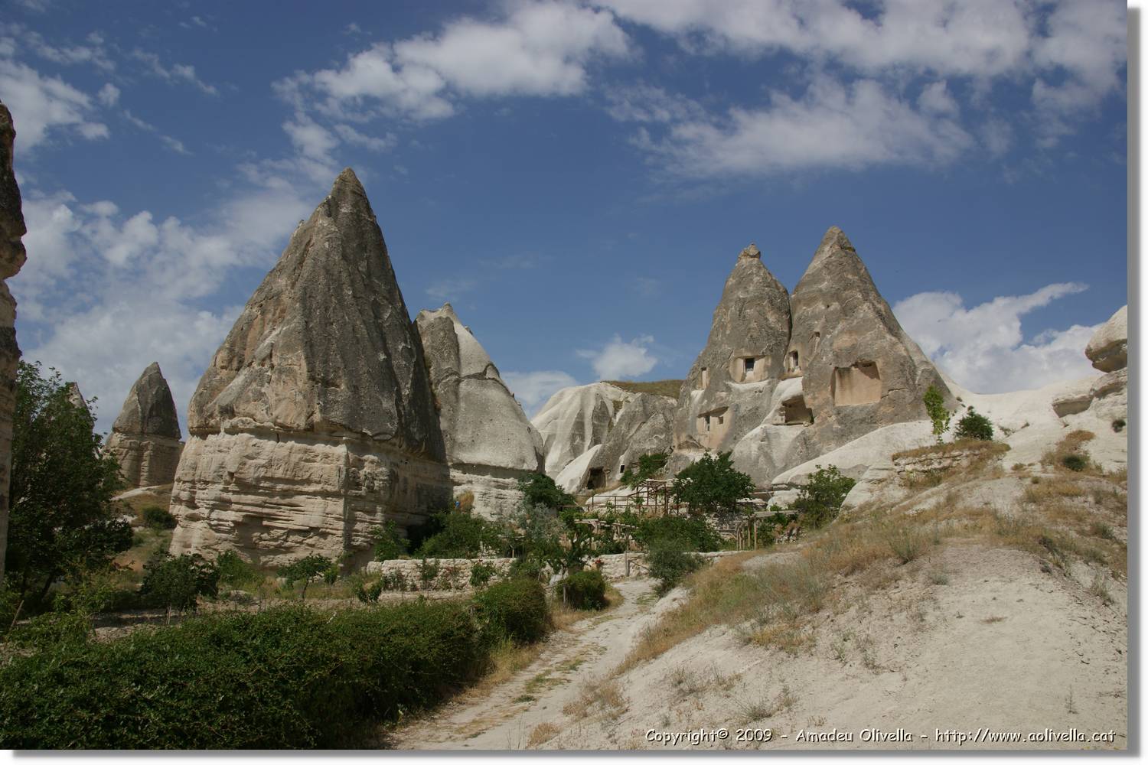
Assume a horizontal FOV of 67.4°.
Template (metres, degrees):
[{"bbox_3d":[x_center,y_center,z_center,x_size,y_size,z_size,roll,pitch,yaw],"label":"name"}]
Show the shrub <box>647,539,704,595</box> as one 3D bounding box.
[{"bbox_3d":[3.125,5.682,26.500,1.710,1.720,1.600,0,-11,0],"label":"shrub"}]

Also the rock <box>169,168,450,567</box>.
[{"bbox_3d":[-12.200,-0.919,42.000,9.500,19.000,11.000,-2,-9,16],"label":"rock"}]

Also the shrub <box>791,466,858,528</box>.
[{"bbox_3d":[14.797,6.777,51.000,3.710,3.880,3.440,-2,-9,16],"label":"shrub"}]

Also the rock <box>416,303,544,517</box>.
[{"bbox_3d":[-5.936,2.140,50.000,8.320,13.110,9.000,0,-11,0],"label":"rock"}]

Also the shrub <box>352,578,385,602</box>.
[{"bbox_3d":[-5.832,5.911,24.500,0.890,0.740,0.830,2,-8,-13],"label":"shrub"}]

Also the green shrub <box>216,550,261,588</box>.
[{"bbox_3d":[-10.529,5.877,27.000,1.270,1.210,1.300,0,-11,0],"label":"green shrub"}]

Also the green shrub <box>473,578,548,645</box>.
[{"bbox_3d":[-1.243,4.474,16.800,1.410,1.310,1.450,1,-8,-4],"label":"green shrub"}]

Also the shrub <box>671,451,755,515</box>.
[{"bbox_3d":[9.558,6.887,59.000,5.600,4.430,5.200,-1,-8,9],"label":"shrub"}]

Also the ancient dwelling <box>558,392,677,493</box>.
[{"bbox_3d":[3.587,4.958,71.000,9.470,8.440,8.500,1,-8,-9],"label":"ancient dwelling"}]

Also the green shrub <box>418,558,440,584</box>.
[{"bbox_3d":[-4.893,6.375,29.000,0.720,0.940,0.600,0,-11,0],"label":"green shrub"}]

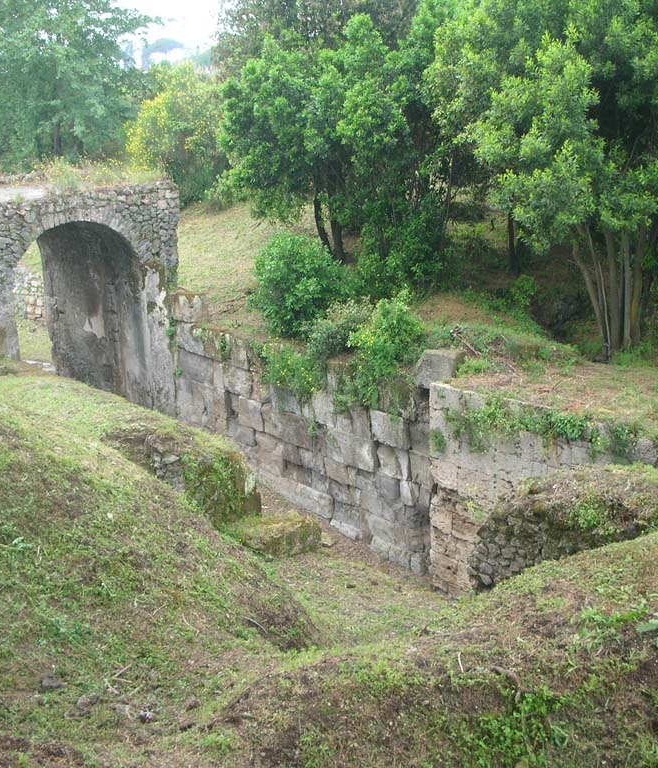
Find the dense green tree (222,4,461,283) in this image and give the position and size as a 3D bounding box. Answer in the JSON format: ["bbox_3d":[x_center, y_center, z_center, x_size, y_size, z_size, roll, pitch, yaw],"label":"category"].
[{"bbox_3d":[0.270,-5.200,22.200,5.100,5.500,4.600,0,15,0],"label":"dense green tree"}]

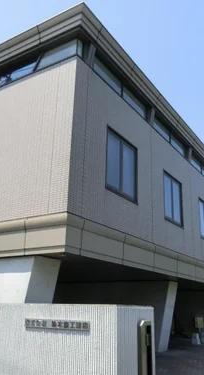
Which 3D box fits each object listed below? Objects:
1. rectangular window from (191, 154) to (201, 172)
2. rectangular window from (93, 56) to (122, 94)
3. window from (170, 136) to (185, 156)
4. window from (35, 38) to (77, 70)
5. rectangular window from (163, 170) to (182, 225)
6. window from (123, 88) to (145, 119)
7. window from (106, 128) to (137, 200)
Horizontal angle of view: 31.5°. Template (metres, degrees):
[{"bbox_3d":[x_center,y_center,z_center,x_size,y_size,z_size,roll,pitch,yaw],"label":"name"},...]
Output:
[{"bbox_3d":[4.071,-1.040,15.877,0.150,0.459,1.601,-10,-22,31],"label":"rectangular window"},{"bbox_3d":[0.155,-2.941,9.747,0.100,0.450,1.460,-10,-22,31],"label":"rectangular window"},{"bbox_3d":[2.864,-1.522,13.753,0.100,0.400,1.420,-10,-22,31],"label":"window"},{"bbox_3d":[-1.156,-3.358,9.283,1.367,0.479,0.150,-10,-22,31],"label":"window"},{"bbox_3d":[2.535,0.479,12.921,0.150,1.754,1.724,-10,-22,31],"label":"rectangular window"},{"bbox_3d":[1.004,-2.632,11.367,0.150,0.479,1.622,-10,-22,31],"label":"window"},{"bbox_3d":[0.549,-0.546,9.696,0.120,1.710,1.690,-10,-22,31],"label":"window"}]

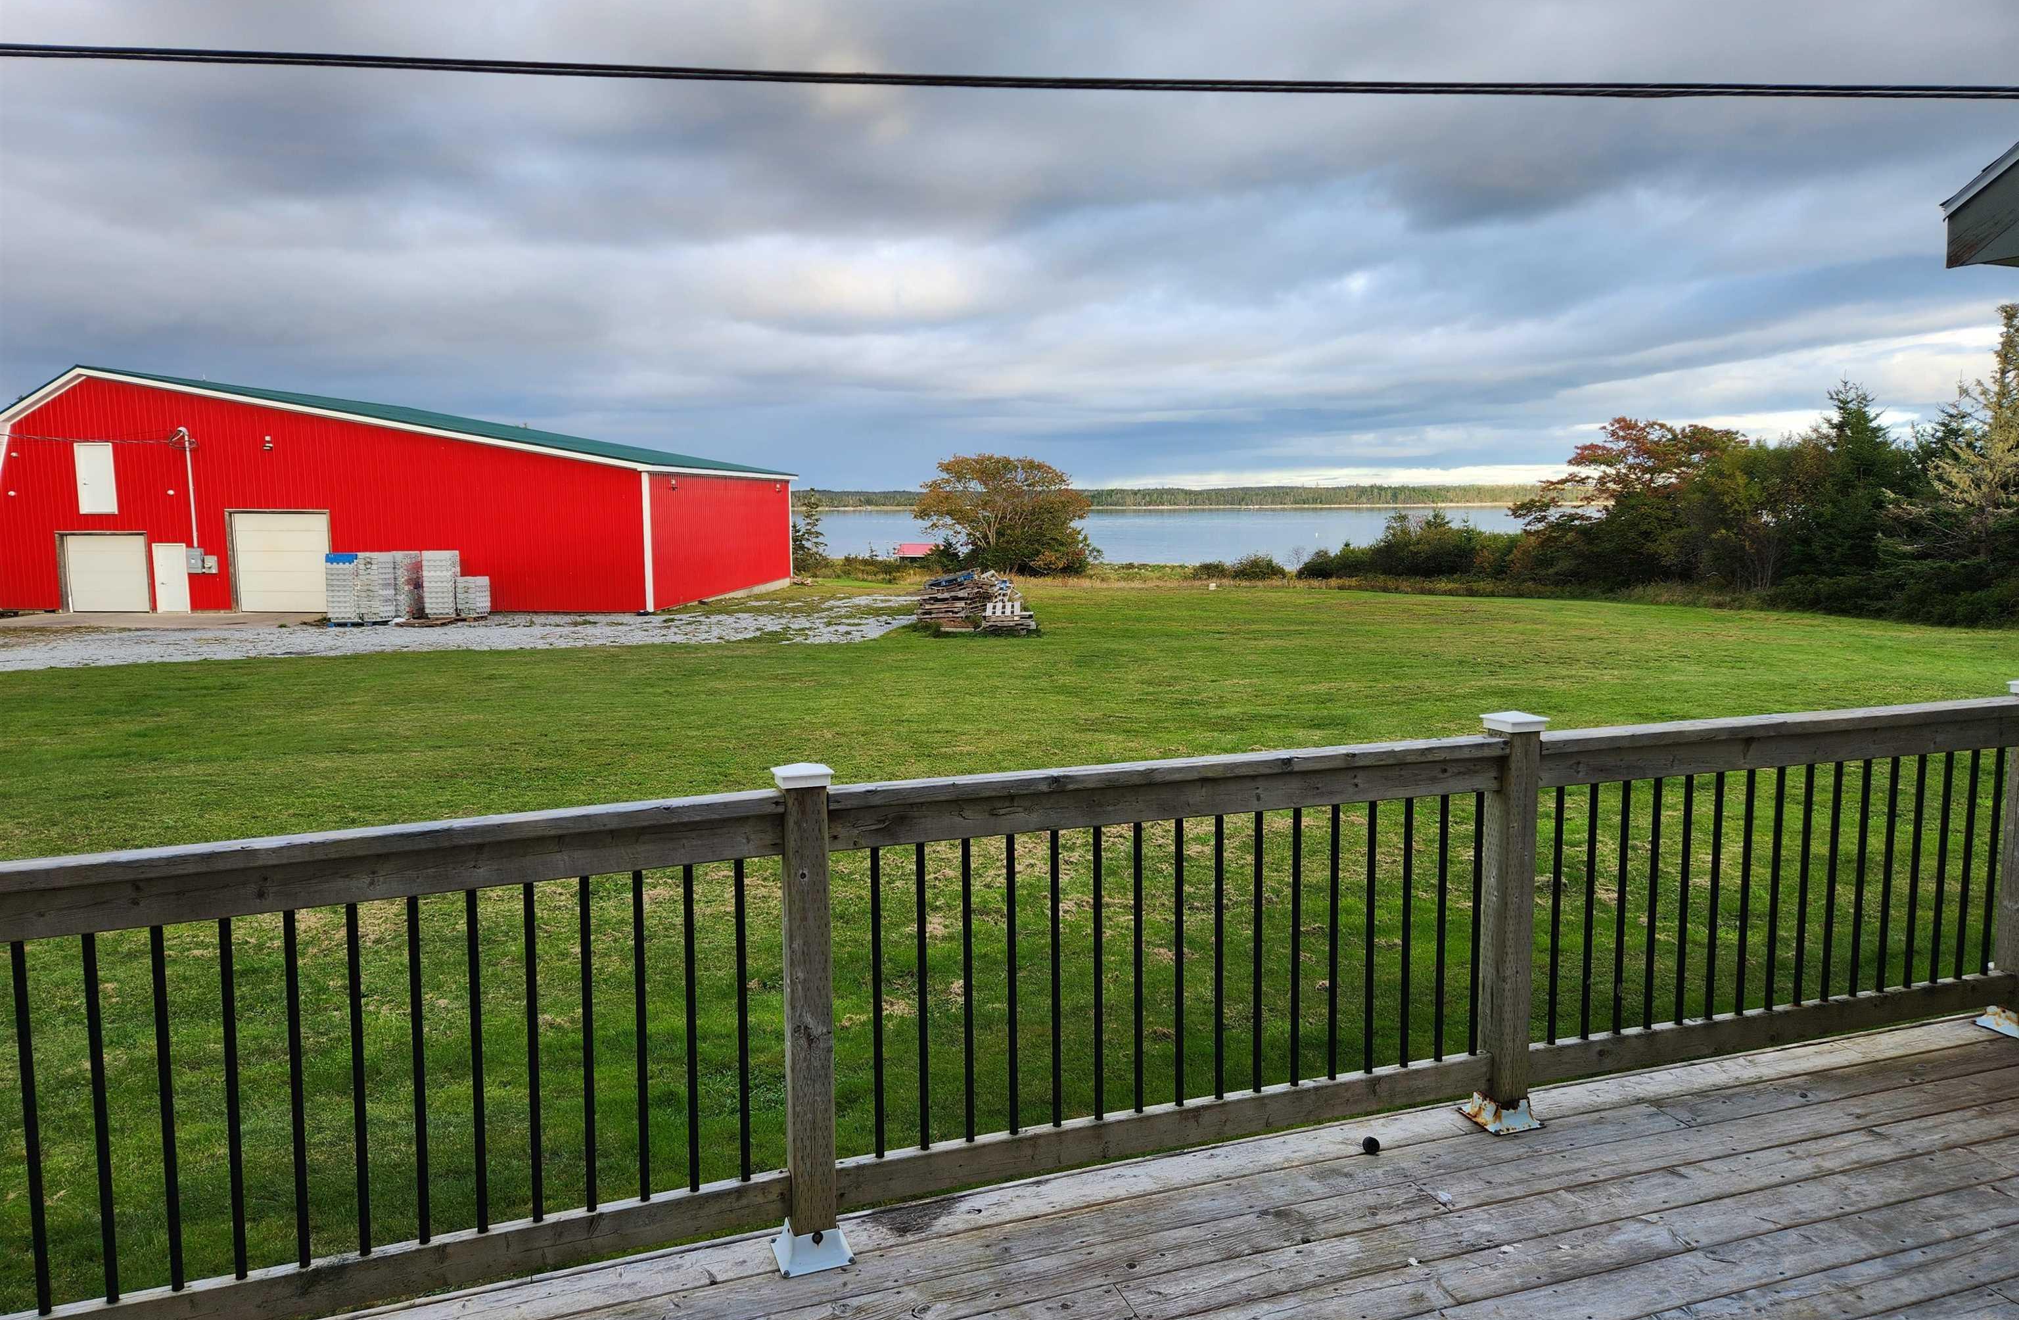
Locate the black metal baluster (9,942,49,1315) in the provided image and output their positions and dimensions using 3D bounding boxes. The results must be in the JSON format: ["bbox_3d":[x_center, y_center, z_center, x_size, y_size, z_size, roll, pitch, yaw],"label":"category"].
[{"bbox_3d":[-1.659,0.798,2.276,0.019,0.655,0.019,-3,7,-19],"label":"black metal baluster"}]

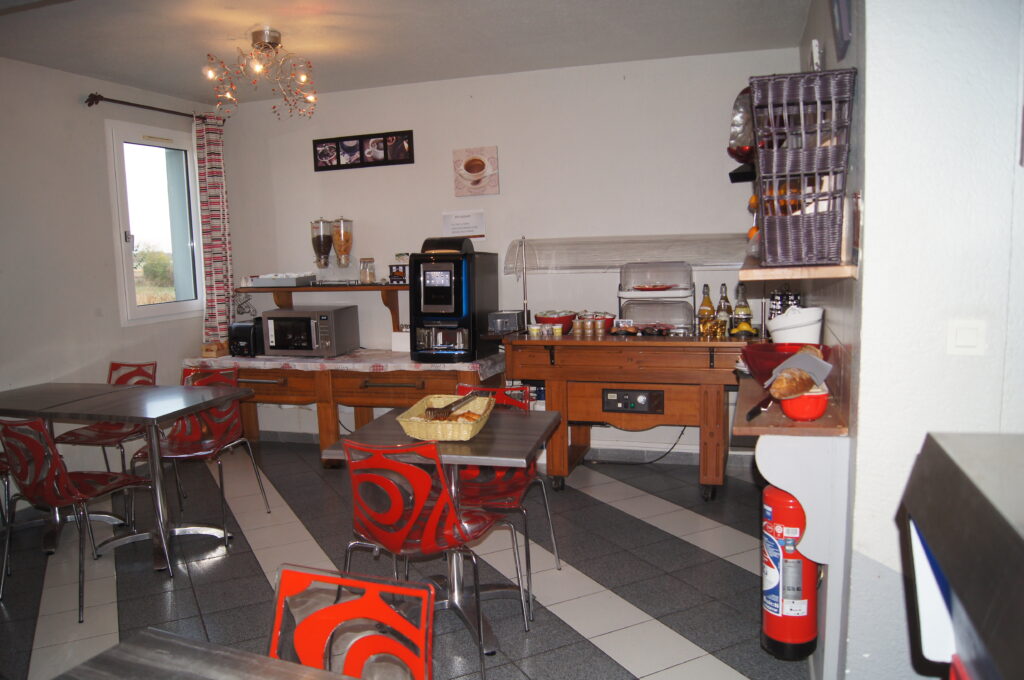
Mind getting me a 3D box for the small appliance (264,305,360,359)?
[{"bbox_3d":[-1.365,-0.067,5.264,0.545,0.295,0.445,2,7,25],"label":"small appliance"}]

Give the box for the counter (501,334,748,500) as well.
[{"bbox_3d":[0.748,0.406,4.483,1.450,0.870,0.660,1,7,18],"label":"counter"}]

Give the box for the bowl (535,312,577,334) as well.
[{"bbox_3d":[0.275,-0.100,4.602,0.252,0.125,0.252,-2,7,0],"label":"bowl"}]

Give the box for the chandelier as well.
[{"bbox_3d":[-1.225,-1.326,3.813,0.570,0.390,0.570,0,7,17],"label":"chandelier"}]

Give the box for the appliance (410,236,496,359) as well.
[{"bbox_3d":[-0.370,-0.263,4.834,0.415,0.750,0.540,1,7,18],"label":"appliance"}]

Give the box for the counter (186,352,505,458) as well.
[{"bbox_3d":[-1.145,0.472,5.303,2.150,0.725,0.560,0,7,17],"label":"counter"}]

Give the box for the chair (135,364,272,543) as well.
[{"bbox_3d":[-1.586,0.569,3.855,0.500,0.800,0.530,-1,7,7],"label":"chair"}]

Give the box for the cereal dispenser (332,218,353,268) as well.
[{"bbox_3d":[-1.180,-0.680,5.363,0.145,0.345,0.165,0,7,17],"label":"cereal dispenser"}]

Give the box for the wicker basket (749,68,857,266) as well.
[{"bbox_3d":[0.745,-0.429,1.996,0.250,0.475,0.250,1,7,18],"label":"wicker basket"}]

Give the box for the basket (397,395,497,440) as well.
[{"bbox_3d":[-0.233,0.288,2.845,0.295,0.075,0.410,-1,7,9],"label":"basket"}]

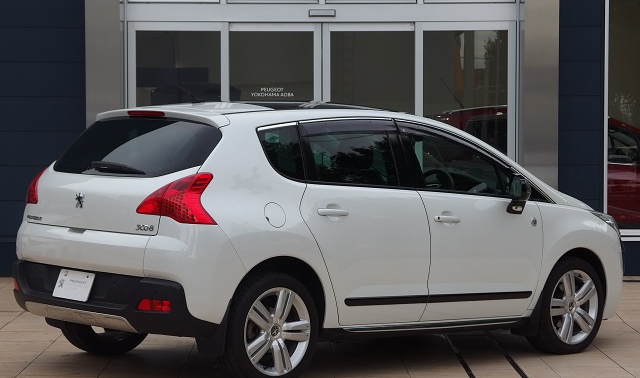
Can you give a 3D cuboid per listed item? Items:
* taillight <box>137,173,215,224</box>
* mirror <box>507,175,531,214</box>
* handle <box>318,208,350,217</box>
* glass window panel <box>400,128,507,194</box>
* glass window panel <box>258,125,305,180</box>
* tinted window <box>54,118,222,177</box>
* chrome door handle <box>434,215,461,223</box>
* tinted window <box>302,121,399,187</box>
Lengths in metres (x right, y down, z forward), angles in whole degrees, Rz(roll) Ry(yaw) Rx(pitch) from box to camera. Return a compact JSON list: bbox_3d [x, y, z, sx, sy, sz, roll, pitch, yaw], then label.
[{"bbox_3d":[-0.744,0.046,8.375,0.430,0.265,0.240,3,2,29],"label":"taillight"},{"bbox_3d":[1.248,0.031,9.806,0.135,0.235,0.190,1,2,-28],"label":"mirror"},{"bbox_3d":[0.070,0.131,8.804,0.225,0.042,0.047,0,2,-43],"label":"handle"},{"bbox_3d":[0.856,-0.183,9.721,0.919,0.495,0.090,0,-18,-43],"label":"glass window panel"},{"bbox_3d":[-0.201,-0.209,8.767,0.312,0.356,0.080,0,-18,-38],"label":"glass window panel"},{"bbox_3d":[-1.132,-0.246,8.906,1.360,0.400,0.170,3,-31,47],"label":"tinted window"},{"bbox_3d":[0.759,0.183,9.444,0.215,0.042,0.047,0,2,-43],"label":"chrome door handle"},{"bbox_3d":[0.181,-0.214,9.102,0.830,0.443,0.080,0,-18,-43],"label":"tinted window"}]

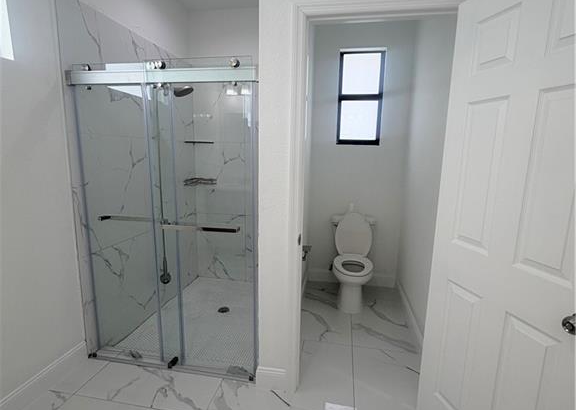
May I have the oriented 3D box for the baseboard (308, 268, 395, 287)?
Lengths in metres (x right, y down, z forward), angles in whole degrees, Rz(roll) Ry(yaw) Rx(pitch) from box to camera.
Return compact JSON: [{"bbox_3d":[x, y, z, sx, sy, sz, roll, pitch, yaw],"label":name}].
[{"bbox_3d":[0.684,0.802,3.353,0.954,0.135,0.018,3,9,10],"label":"baseboard"}]

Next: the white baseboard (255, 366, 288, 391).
[{"bbox_3d":[-0.101,1.036,1.848,0.179,0.133,0.018,3,9,10],"label":"white baseboard"}]

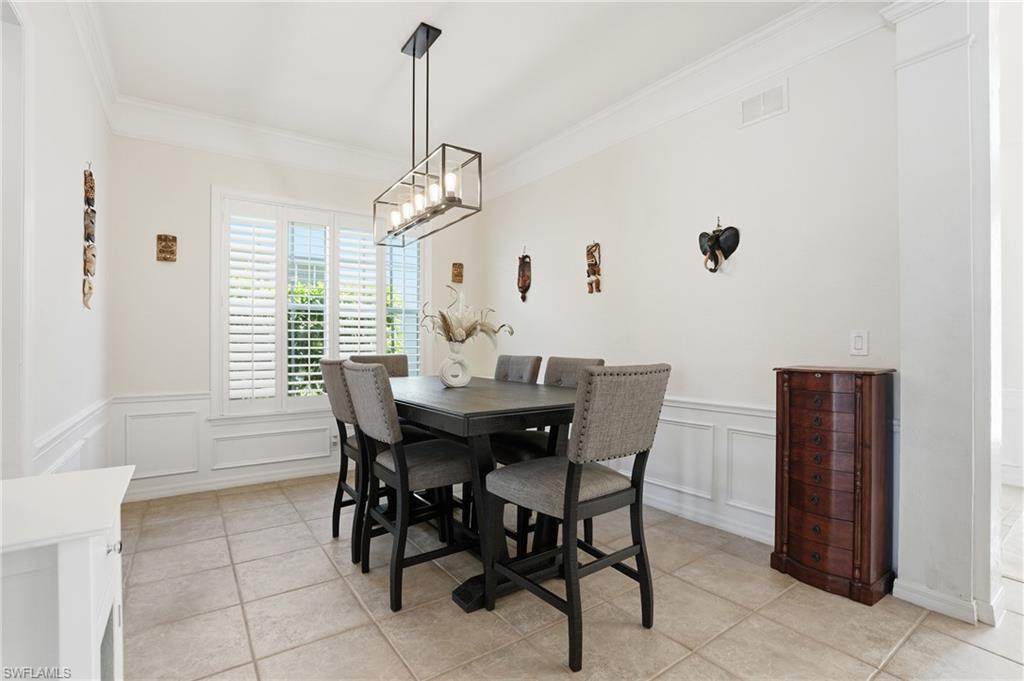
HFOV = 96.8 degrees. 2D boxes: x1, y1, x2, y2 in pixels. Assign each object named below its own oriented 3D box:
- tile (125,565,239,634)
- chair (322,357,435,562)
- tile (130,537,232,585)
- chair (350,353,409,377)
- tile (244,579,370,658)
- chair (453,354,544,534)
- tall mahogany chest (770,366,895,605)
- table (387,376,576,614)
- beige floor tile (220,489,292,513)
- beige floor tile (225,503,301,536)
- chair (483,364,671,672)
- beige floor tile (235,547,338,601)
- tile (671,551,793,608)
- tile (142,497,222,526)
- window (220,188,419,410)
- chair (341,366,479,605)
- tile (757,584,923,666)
[{"bbox_3d":[-1.528,1.188,2.100,0.450,0.012,0.450,1,-1,-36],"label":"tile"},{"bbox_3d":[-0.771,0.657,2.738,0.610,1.075,0.510,1,-1,-35],"label":"chair"},{"bbox_3d":[-1.791,1.191,2.467,0.450,0.012,0.450,1,-1,-36],"label":"tile"},{"bbox_3d":[-0.934,0.661,3.550,0.480,1.080,0.610,1,-1,-36],"label":"chair"},{"bbox_3d":[-0.894,1.189,1.982,0.450,0.012,0.450,1,-1,-36],"label":"tile"},{"bbox_3d":[-0.163,0.663,3.177,0.610,1.075,0.510,1,-1,-35],"label":"chair"},{"bbox_3d":[1.585,0.668,2.282,0.300,1.040,0.445,1,-1,-35],"label":"tall mahogany chest"},{"bbox_3d":[-0.309,0.737,2.673,1.040,0.914,1.910,1,-1,-35],"label":"table"},{"bbox_3d":[-1.946,1.210,3.453,0.450,0.010,0.450,1,-1,-35],"label":"beige floor tile"},{"bbox_3d":[-1.684,1.198,3.073,0.450,0.012,0.450,1,-1,-36],"label":"beige floor tile"},{"bbox_3d":[0.267,0.645,1.936,0.510,1.075,0.610,1,-1,-35],"label":"chair"},{"bbox_3d":[-1.159,1.192,2.349,0.450,0.012,0.450,1,-1,-36],"label":"beige floor tile"},{"bbox_3d":[1.119,1.203,2.310,0.450,0.012,0.450,1,-1,-36],"label":"tile"},{"bbox_3d":[-2.313,1.196,3.197,0.450,0.012,0.450,1,-1,-36],"label":"tile"},{"bbox_3d":[-1.650,-0.286,4.199,1.812,1.784,0.100,1,-1,-36],"label":"window"},{"bbox_3d":[-0.459,0.650,2.291,0.610,1.075,0.510,1,-1,-35],"label":"chair"},{"bbox_3d":[1.376,1.188,1.938,0.450,0.010,0.450,1,-1,-35],"label":"tile"}]

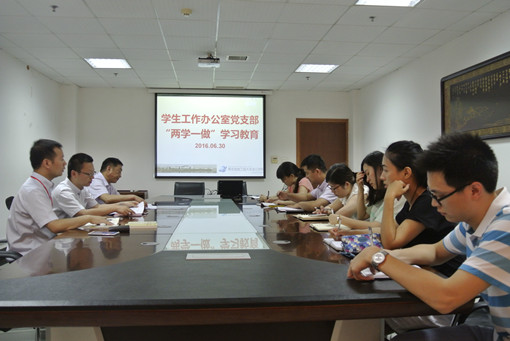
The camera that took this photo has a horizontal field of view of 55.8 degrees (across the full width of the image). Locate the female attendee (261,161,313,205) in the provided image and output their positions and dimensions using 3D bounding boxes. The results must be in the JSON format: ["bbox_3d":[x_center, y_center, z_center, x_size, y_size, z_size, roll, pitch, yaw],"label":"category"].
[{"bbox_3d":[0.390,0.495,4.800,0.640,1.180,0.450,0,0,-9],"label":"female attendee"}]

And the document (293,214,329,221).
[{"bbox_3d":[0.425,0.332,3.500,0.230,0.025,0.320,0,0,-6],"label":"document"}]

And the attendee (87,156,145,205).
[{"bbox_3d":[-1.260,0.480,4.500,0.660,1.220,0.500,0,0,-6],"label":"attendee"}]

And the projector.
[{"bbox_3d":[-0.585,-1.395,6.200,0.290,0.095,0.250,0,0,-6],"label":"projector"}]

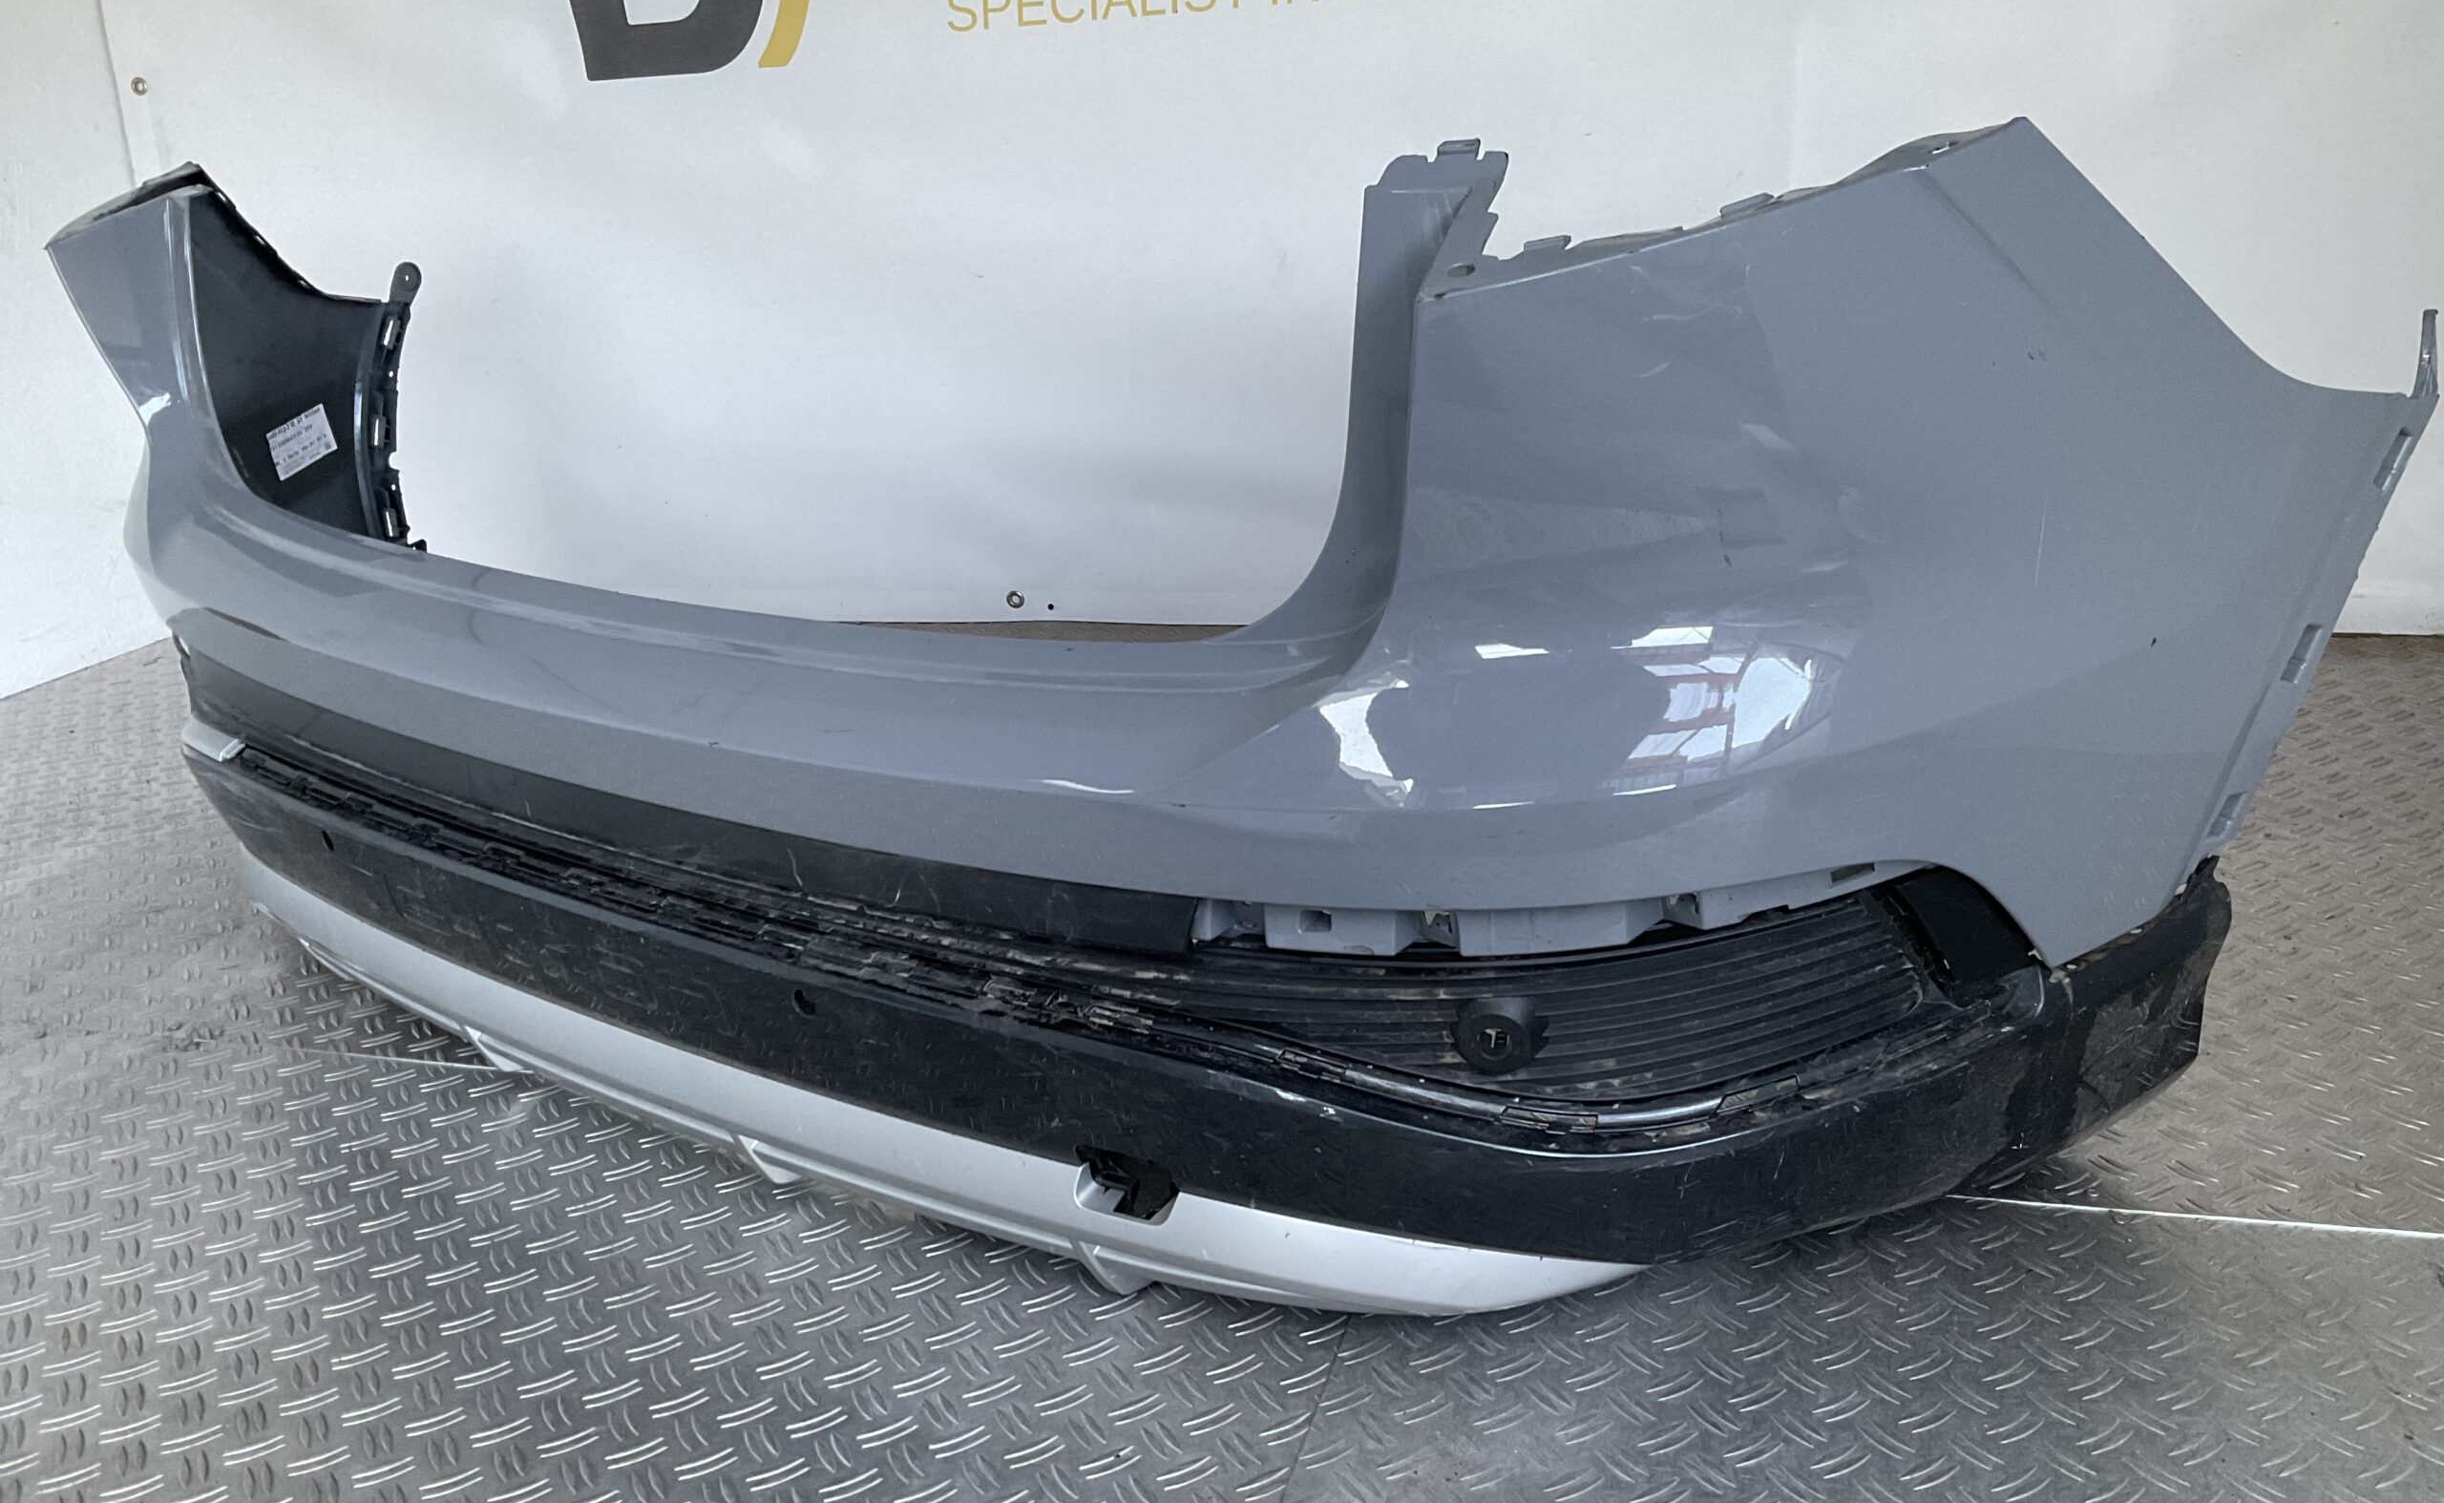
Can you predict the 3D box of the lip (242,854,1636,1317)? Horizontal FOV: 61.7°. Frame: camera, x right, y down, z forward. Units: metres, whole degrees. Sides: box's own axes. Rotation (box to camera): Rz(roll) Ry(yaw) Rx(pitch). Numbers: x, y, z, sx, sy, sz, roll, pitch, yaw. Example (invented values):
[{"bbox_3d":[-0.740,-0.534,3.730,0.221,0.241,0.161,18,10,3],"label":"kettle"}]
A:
[{"bbox_3d":[-0.355,0.179,1.355,1.364,0.083,0.148,11,25,36],"label":"lip"}]

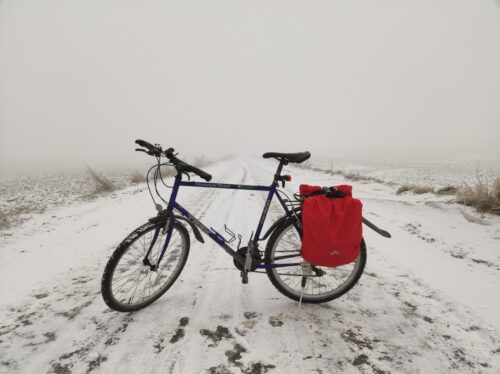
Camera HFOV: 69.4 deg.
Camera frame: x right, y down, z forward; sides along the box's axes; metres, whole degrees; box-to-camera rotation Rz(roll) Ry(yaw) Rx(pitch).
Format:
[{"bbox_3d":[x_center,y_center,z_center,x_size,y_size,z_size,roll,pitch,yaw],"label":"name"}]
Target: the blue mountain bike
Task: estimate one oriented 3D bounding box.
[{"bbox_3d":[-0.025,0.243,2.250,1.685,1.110,0.640,-1,5,0],"label":"blue mountain bike"}]

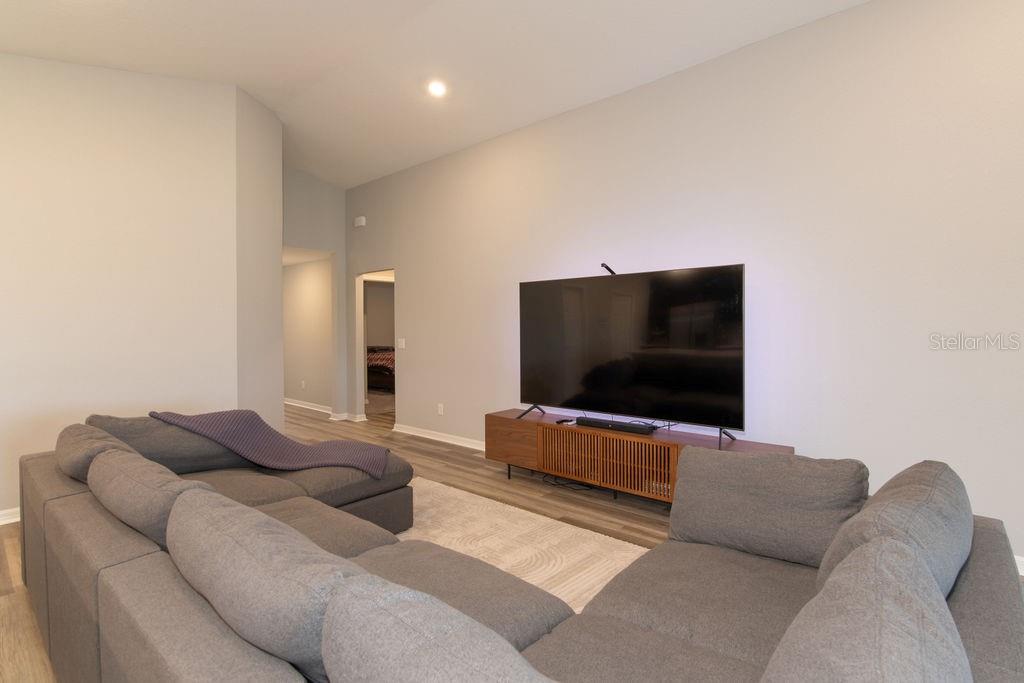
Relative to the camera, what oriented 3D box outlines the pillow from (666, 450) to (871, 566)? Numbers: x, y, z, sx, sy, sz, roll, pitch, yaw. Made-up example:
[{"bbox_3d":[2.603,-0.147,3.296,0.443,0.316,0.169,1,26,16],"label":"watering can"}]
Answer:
[{"bbox_3d":[0.986,0.626,1.903,0.690,0.420,0.210,1,-19,34],"label":"pillow"}]

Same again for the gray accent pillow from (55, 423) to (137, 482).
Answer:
[{"bbox_3d":[-1.825,0.593,2.184,0.740,0.450,0.220,1,24,41],"label":"gray accent pillow"}]

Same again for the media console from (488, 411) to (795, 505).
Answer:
[{"bbox_3d":[0.802,0.946,3.736,2.330,0.540,0.460,1,1,41],"label":"media console"}]

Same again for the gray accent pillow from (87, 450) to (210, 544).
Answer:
[{"bbox_3d":[-1.252,0.598,1.731,0.750,0.460,0.220,1,27,39],"label":"gray accent pillow"}]

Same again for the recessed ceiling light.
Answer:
[{"bbox_3d":[-0.670,-2.268,4.348,0.170,0.030,0.170,5,-5,0],"label":"recessed ceiling light"}]

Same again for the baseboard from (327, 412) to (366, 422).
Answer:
[{"bbox_3d":[-2.393,1.103,7.086,0.490,0.095,0.330,1,1,41],"label":"baseboard"}]

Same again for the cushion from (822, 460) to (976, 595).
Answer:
[{"bbox_3d":[1.044,0.595,1.325,0.220,0.490,0.720,32,21,36],"label":"cushion"}]

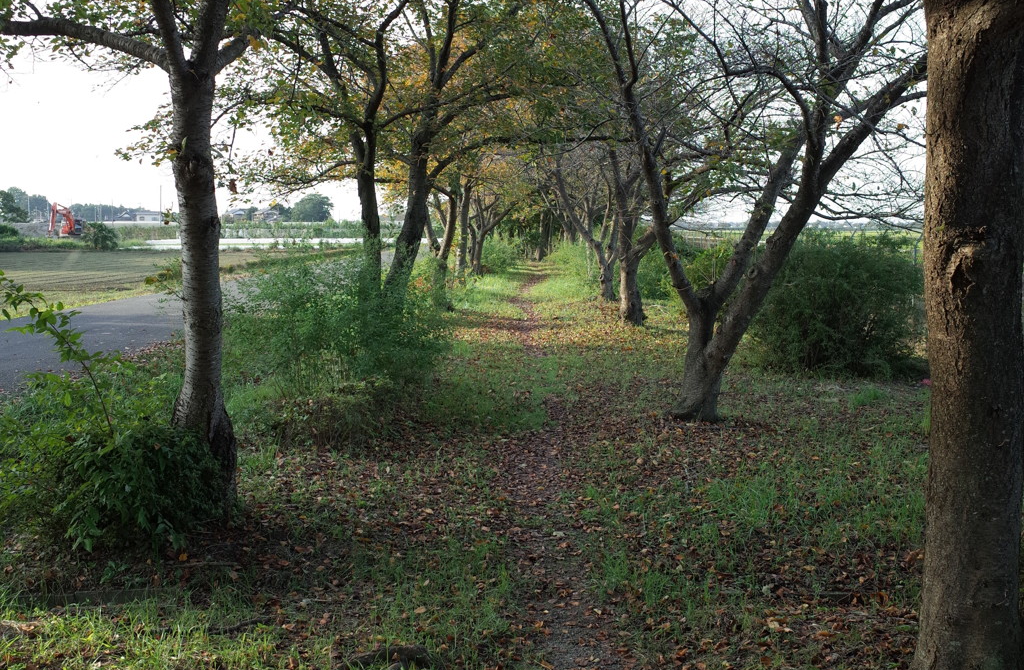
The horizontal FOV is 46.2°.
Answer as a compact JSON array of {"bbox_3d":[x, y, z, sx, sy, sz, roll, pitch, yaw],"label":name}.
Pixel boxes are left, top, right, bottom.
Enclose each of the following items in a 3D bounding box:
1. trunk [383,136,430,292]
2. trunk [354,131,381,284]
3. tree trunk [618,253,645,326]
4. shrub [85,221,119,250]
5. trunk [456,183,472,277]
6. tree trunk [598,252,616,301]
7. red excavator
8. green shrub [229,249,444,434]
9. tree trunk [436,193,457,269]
[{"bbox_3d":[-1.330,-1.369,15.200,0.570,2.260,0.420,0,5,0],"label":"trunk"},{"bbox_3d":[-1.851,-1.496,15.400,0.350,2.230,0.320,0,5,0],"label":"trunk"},{"bbox_3d":[1.847,-0.698,18.543,0.420,1.121,0.400,0,5,0],"label":"tree trunk"},{"bbox_3d":[-27.324,-6.644,80.000,2.200,1.950,2.100,0,5,0],"label":"shrub"},{"bbox_3d":[-1.348,-2.895,33.497,0.420,2.654,0.380,0,5,0],"label":"trunk"},{"bbox_3d":[1.955,-1.201,24.600,0.360,1.020,0.340,0,5,0],"label":"tree trunk"},{"bbox_3d":[-63.480,-16.242,171.233,2.600,5.234,6.200,2,5,17],"label":"red excavator"},{"bbox_3d":[-1.497,-0.059,10.238,1.950,1.380,1.900,0,5,0],"label":"green shrub"},{"bbox_3d":[-1.206,-1.827,22.000,0.360,1.550,0.320,0,5,0],"label":"tree trunk"}]

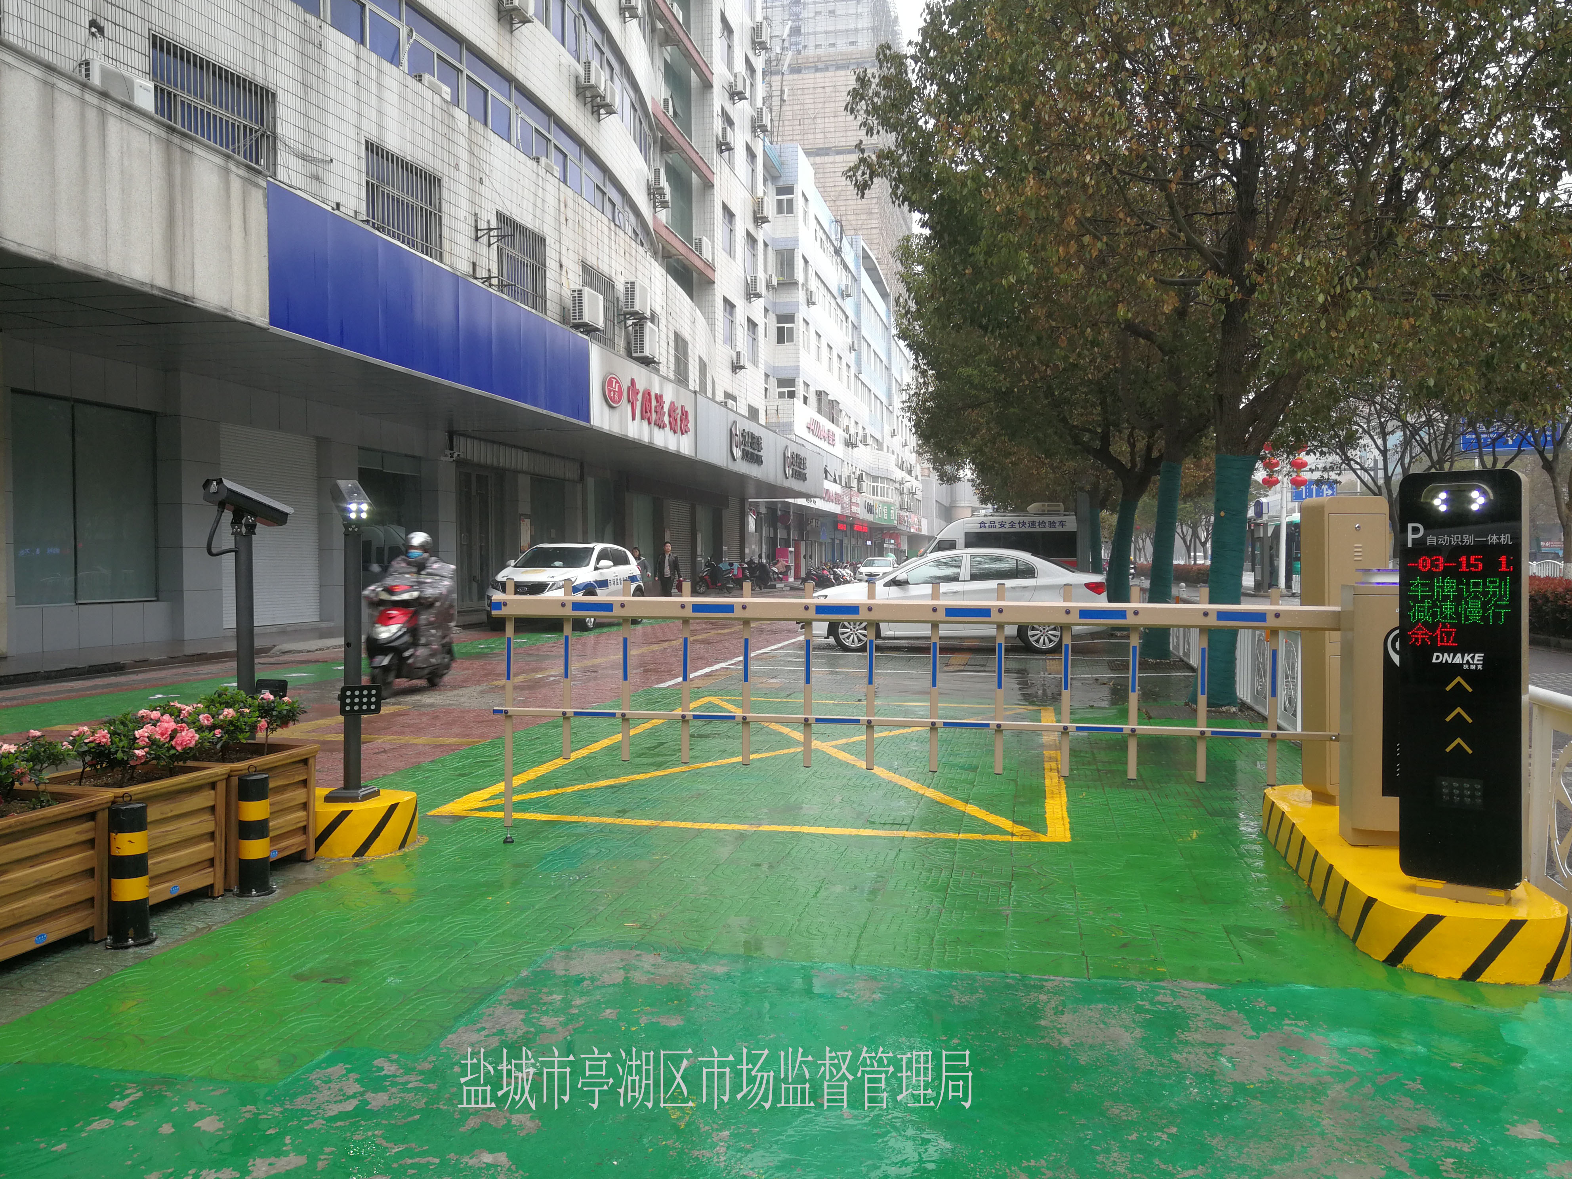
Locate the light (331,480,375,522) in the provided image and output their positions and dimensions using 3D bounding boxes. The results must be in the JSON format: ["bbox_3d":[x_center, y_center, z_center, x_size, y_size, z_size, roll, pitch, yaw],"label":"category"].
[{"bbox_3d":[-2.105,-0.429,5.944,0.120,0.120,0.370,-1,21,-29],"label":"light"}]

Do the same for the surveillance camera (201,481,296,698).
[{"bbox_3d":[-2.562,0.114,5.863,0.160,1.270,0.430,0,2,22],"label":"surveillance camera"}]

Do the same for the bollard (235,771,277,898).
[{"bbox_3d":[-2.160,0.984,4.980,0.155,0.490,0.155,-1,2,-24],"label":"bollard"}]

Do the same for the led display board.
[{"bbox_3d":[2.290,0.289,4.142,0.360,1.380,0.200,1,2,35],"label":"led display board"}]

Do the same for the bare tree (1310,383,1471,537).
[{"bbox_3d":[14.764,-2.313,29.953,3.800,5.800,3.800,0,1,12],"label":"bare tree"}]

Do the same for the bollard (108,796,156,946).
[{"bbox_3d":[-2.321,0.999,4.345,0.155,0.490,0.155,-1,2,-28],"label":"bollard"}]

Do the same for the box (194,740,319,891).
[{"bbox_3d":[-2.477,0.970,5.366,0.600,0.500,0.600,0,1,14],"label":"box"}]

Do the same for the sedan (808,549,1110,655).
[{"bbox_3d":[2.540,0.152,18.429,4.480,1.480,1.800,0,1,7],"label":"sedan"}]

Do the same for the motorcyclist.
[{"bbox_3d":[-3.828,0.227,12.594,0.700,1.640,1.700,0,1,5],"label":"motorcyclist"}]

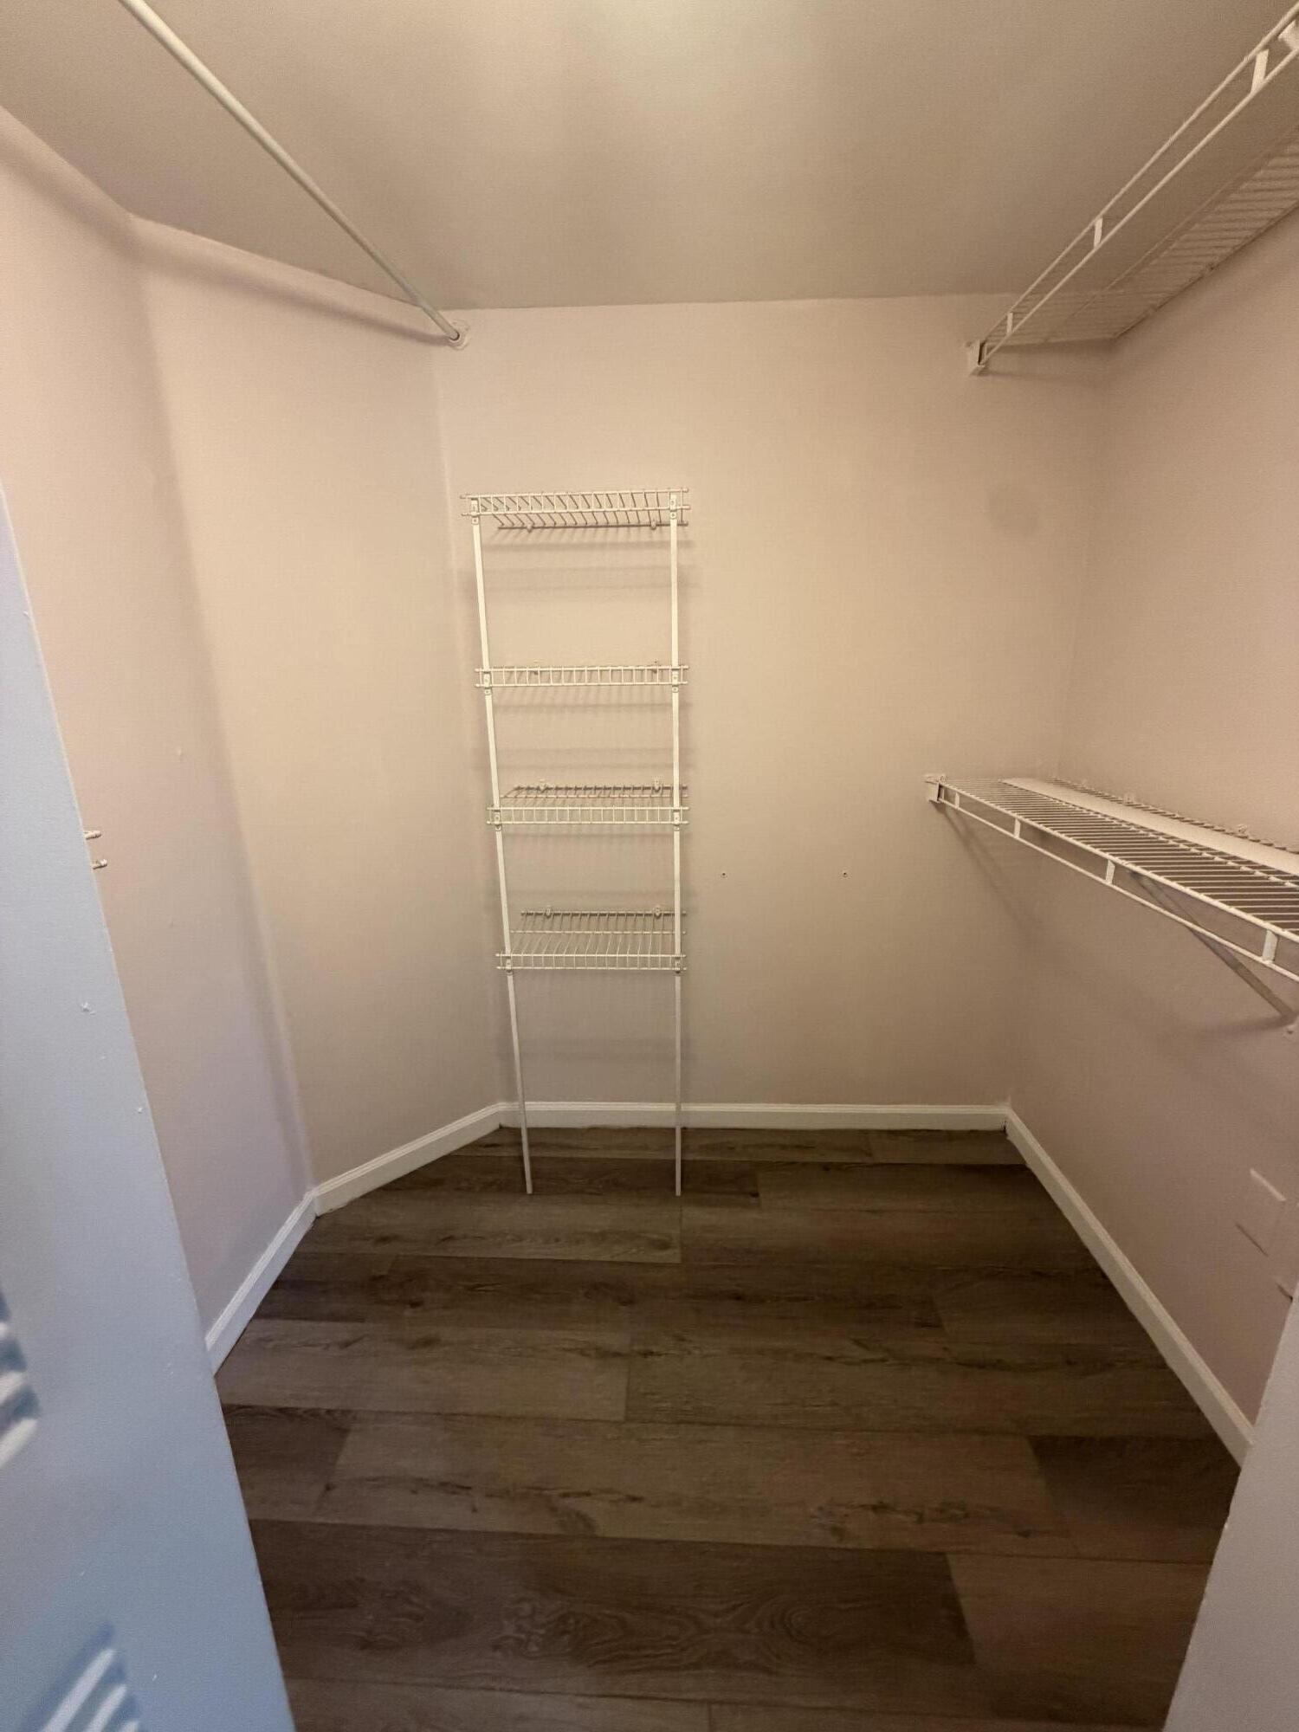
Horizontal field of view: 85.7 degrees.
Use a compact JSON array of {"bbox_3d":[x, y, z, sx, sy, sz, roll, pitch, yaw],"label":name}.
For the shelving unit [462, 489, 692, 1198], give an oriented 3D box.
[{"bbox_3d":[-0.130,0.024,1.774,0.463,1.694,0.304,0,16,3],"label":"shelving unit"}]

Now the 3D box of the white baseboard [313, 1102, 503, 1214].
[{"bbox_3d":[-0.664,0.814,1.976,0.544,0.084,0.016,-14,21,-39],"label":"white baseboard"}]

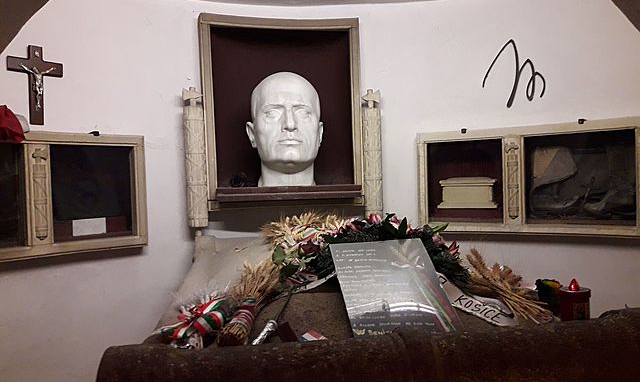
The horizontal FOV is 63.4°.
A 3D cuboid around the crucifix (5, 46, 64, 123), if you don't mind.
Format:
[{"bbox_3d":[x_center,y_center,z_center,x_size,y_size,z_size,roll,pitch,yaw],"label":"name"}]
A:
[{"bbox_3d":[-1.072,-0.397,1.950,0.030,0.300,0.208,-1,2,39],"label":"crucifix"}]

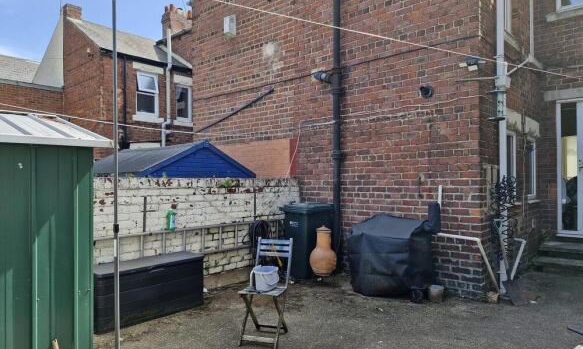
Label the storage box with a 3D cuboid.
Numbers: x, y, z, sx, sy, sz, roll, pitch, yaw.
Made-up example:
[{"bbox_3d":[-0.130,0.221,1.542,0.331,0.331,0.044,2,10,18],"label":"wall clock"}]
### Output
[{"bbox_3d":[-1.579,1.234,4.231,0.430,0.570,1.190,-1,-2,41],"label":"storage box"}]

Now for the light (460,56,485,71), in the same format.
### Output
[{"bbox_3d":[2.183,-1.346,4.696,0.260,0.140,0.170,-1,-2,35],"label":"light"}]

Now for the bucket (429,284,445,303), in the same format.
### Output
[{"bbox_3d":[1.762,1.446,4.707,0.175,0.175,0.175,-1,-2,35],"label":"bucket"}]

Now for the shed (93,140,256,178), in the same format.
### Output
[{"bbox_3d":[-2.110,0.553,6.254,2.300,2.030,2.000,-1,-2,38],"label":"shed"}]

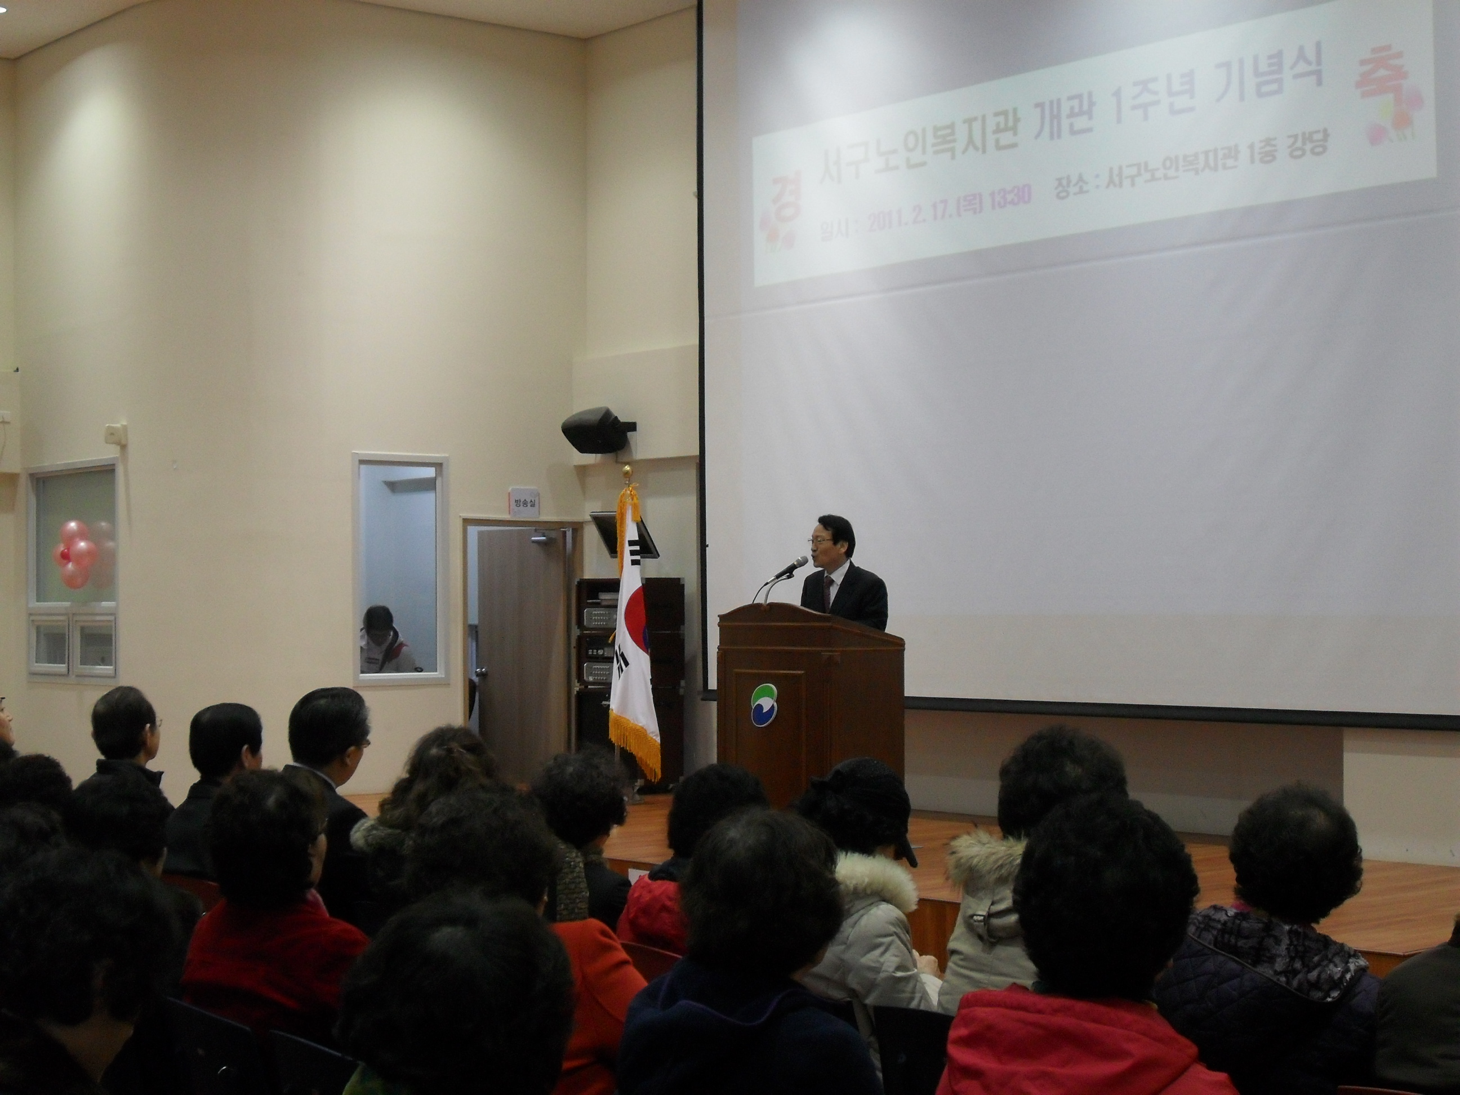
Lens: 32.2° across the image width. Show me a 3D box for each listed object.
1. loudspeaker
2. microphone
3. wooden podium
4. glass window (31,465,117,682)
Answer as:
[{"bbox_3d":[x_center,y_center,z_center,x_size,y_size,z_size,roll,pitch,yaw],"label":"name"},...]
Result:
[{"bbox_3d":[-0.916,-0.786,17.087,0.360,0.245,0.210,-2,43,47],"label":"loudspeaker"},{"bbox_3d":[0.290,0.105,12.020,0.180,0.055,0.052,-31,12,-24],"label":"microphone"},{"bbox_3d":[0.374,0.887,12.058,0.445,1.249,0.837,1,-2,-40],"label":"wooden podium"},{"bbox_3d":[-4.532,0.176,17.538,0.120,1.536,1.506,1,-2,-38],"label":"glass window"}]

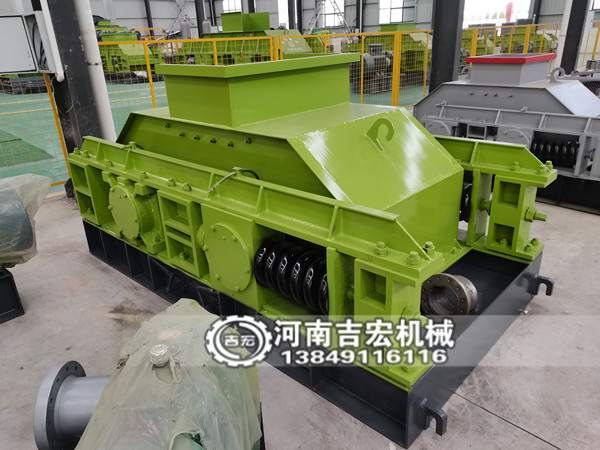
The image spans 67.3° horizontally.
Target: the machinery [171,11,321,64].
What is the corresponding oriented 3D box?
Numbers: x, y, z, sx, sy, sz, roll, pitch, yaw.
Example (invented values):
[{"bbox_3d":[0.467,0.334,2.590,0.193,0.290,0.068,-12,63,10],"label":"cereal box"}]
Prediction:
[{"bbox_3d":[-1.342,-4.116,11.094,3.450,1.970,2.000,17,30,39],"label":"machinery"}]

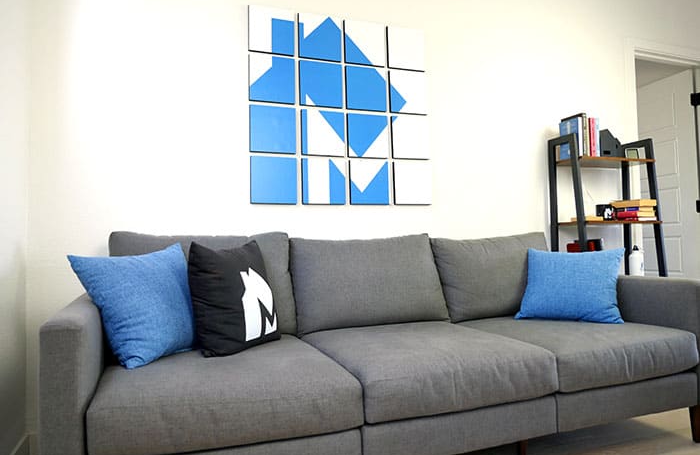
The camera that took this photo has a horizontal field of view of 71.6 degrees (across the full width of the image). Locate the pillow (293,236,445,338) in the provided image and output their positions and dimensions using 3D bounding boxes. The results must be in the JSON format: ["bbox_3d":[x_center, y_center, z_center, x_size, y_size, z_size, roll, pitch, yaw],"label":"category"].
[{"bbox_3d":[0.081,0.254,2.266,0.725,0.460,0.180,-1,-17,-20],"label":"pillow"}]

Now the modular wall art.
[{"bbox_3d":[-0.027,-0.581,2.434,0.940,0.930,0.026,-1,-2,-20],"label":"modular wall art"}]

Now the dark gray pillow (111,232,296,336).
[{"bbox_3d":[-0.600,0.256,2.013,0.725,0.460,0.180,-1,-17,-20],"label":"dark gray pillow"}]

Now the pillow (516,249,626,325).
[{"bbox_3d":[1.033,0.259,2.291,0.440,0.440,0.150,-2,-42,29],"label":"pillow"}]

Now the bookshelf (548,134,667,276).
[{"bbox_3d":[1.544,0.183,2.820,0.640,1.410,0.310,-1,-2,-20],"label":"bookshelf"}]

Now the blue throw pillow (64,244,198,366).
[{"bbox_3d":[-0.690,0.254,1.718,0.150,0.440,0.440,-39,-20,25],"label":"blue throw pillow"}]

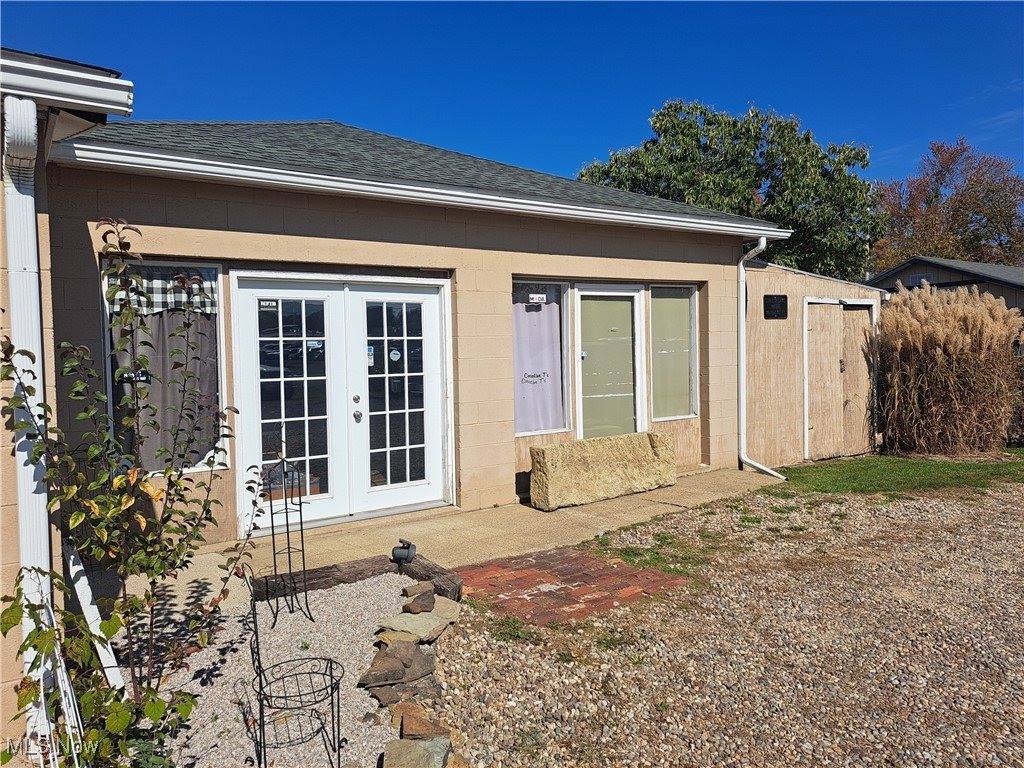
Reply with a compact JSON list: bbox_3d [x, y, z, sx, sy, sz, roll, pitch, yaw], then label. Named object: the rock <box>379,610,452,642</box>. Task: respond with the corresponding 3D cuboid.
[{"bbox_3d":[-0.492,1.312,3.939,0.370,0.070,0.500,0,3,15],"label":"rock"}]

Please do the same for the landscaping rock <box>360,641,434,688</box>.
[{"bbox_3d":[-0.527,1.321,3.354,0.330,0.085,0.380,-1,3,-6],"label":"landscaping rock"}]

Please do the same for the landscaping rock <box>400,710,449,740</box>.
[{"bbox_3d":[-0.333,1.301,2.705,0.190,0.070,0.150,-2,3,-8],"label":"landscaping rock"}]

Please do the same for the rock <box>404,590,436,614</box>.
[{"bbox_3d":[-0.528,1.244,4.045,0.180,0.085,0.140,-2,3,-13],"label":"rock"}]

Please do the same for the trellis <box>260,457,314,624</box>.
[{"bbox_3d":[-1.247,0.861,3.943,0.260,0.898,0.240,-2,3,-18],"label":"trellis"}]

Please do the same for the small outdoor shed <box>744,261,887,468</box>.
[{"bbox_3d":[3.367,-0.329,10.752,3.283,2.616,2.800,-3,3,-34],"label":"small outdoor shed"}]

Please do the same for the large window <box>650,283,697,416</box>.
[{"bbox_3d":[1.876,-0.362,8.292,0.772,1.564,0.100,-3,3,-34],"label":"large window"}]

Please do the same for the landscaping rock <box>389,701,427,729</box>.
[{"bbox_3d":[-0.414,1.308,2.810,0.160,0.070,0.130,-2,3,-9],"label":"landscaping rock"}]

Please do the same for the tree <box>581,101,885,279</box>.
[{"bbox_3d":[6.241,-3.749,20.084,8.800,8.500,8.600,-3,3,-33],"label":"tree"}]

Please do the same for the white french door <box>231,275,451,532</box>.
[{"bbox_3d":[-1.340,0.129,5.995,1.890,2.040,0.120,-3,3,-33],"label":"white french door"}]

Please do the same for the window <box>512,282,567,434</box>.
[{"bbox_3d":[0.264,-0.261,7.221,0.764,1.522,0.100,-3,3,-34],"label":"window"}]

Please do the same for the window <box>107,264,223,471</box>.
[{"bbox_3d":[-2.519,-0.121,5.200,0.790,1.550,0.100,-3,3,-33],"label":"window"}]

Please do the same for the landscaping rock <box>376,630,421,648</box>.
[{"bbox_3d":[-0.601,1.355,3.725,0.240,0.065,0.170,-1,3,7],"label":"landscaping rock"}]

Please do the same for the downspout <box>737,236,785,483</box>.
[{"bbox_3d":[2.905,-0.319,8.311,0.100,2.760,0.620,-3,3,-33],"label":"downspout"}]

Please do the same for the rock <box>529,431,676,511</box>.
[{"bbox_3d":[0.945,0.827,7.079,1.770,0.580,0.320,-3,4,-38],"label":"rock"}]

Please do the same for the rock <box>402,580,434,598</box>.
[{"bbox_3d":[-0.562,1.235,4.267,0.200,0.070,0.130,-2,3,-8],"label":"rock"}]

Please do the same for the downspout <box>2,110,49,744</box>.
[{"bbox_3d":[-1.573,0.206,2.330,0.085,2.167,0.330,-3,3,-34],"label":"downspout"}]

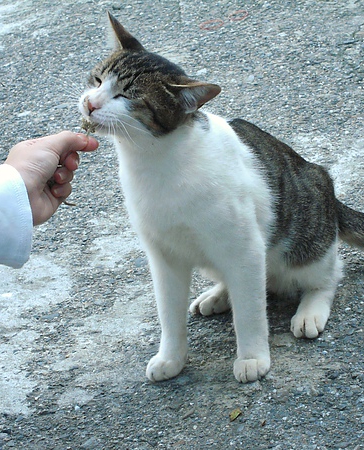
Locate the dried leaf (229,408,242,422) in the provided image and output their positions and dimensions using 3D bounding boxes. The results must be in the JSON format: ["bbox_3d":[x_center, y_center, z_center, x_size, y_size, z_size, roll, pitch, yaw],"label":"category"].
[{"bbox_3d":[0.050,0.178,1.837,0.009,0.005,0.019,20,41,36],"label":"dried leaf"}]

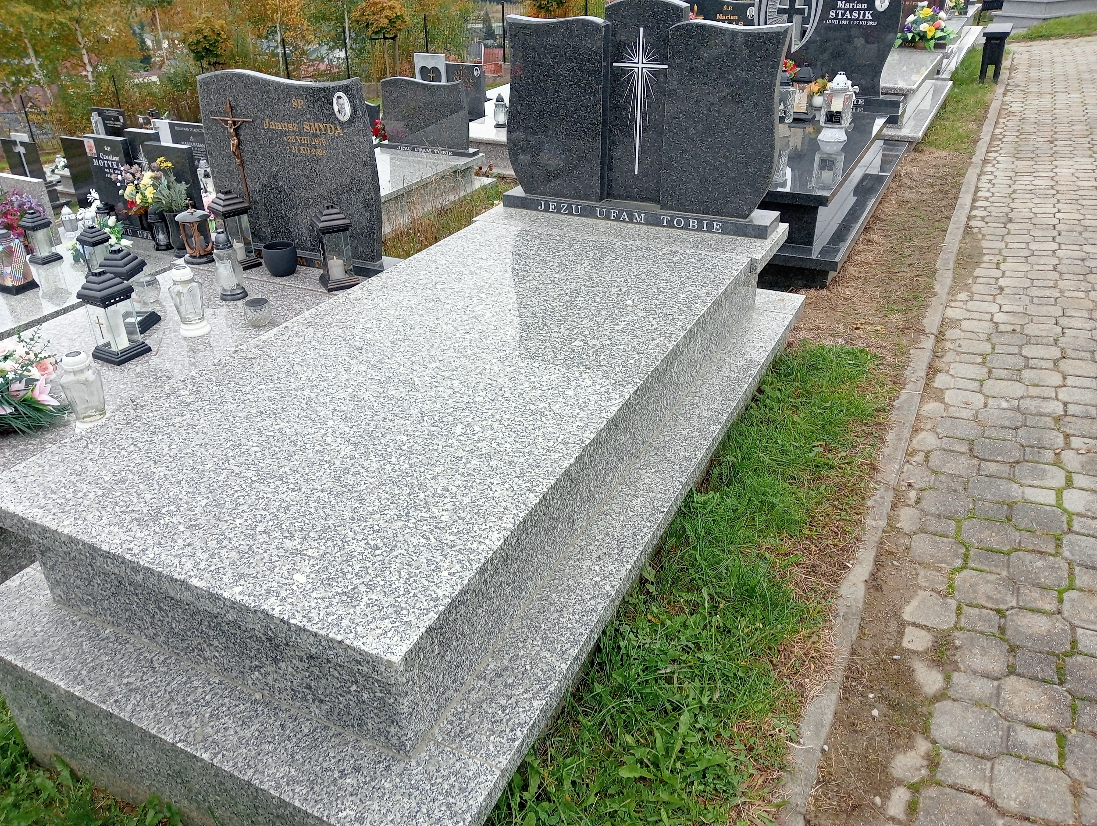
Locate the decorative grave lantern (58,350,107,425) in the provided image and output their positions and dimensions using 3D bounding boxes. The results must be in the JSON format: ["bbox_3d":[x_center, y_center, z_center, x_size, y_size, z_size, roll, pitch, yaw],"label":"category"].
[{"bbox_3d":[-1.135,-0.053,2.179,0.099,0.204,0.099,13,32,23],"label":"decorative grave lantern"}]

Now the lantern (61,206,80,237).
[{"bbox_3d":[-2.357,-0.939,4.349,0.082,0.146,0.082,13,32,23],"label":"lantern"}]

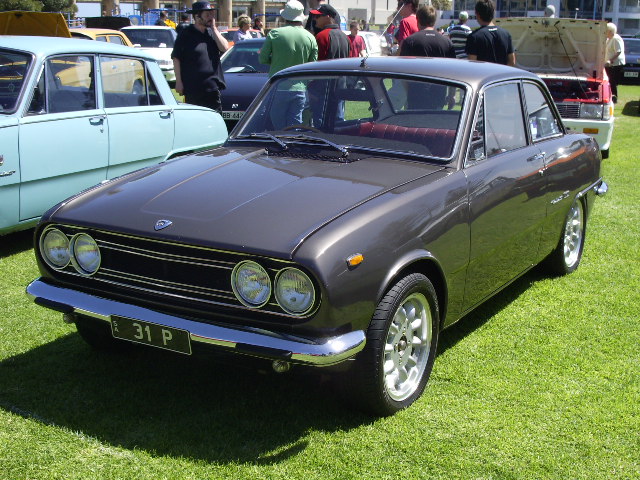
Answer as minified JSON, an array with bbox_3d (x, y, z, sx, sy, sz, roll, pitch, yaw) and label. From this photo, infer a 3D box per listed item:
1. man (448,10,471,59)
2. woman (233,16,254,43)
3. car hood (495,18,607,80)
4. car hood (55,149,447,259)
[{"bbox_3d":[2.479,-3.181,16.599,0.520,1.790,0.320,4,13,12],"label":"man"},{"bbox_3d":[-1.237,-2.795,14.982,0.300,1.640,0.460,6,14,20],"label":"woman"},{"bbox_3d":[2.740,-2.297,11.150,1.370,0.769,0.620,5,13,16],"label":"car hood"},{"bbox_3d":[-0.275,-0.201,3.761,1.190,0.210,1.240,8,15,29],"label":"car hood"}]

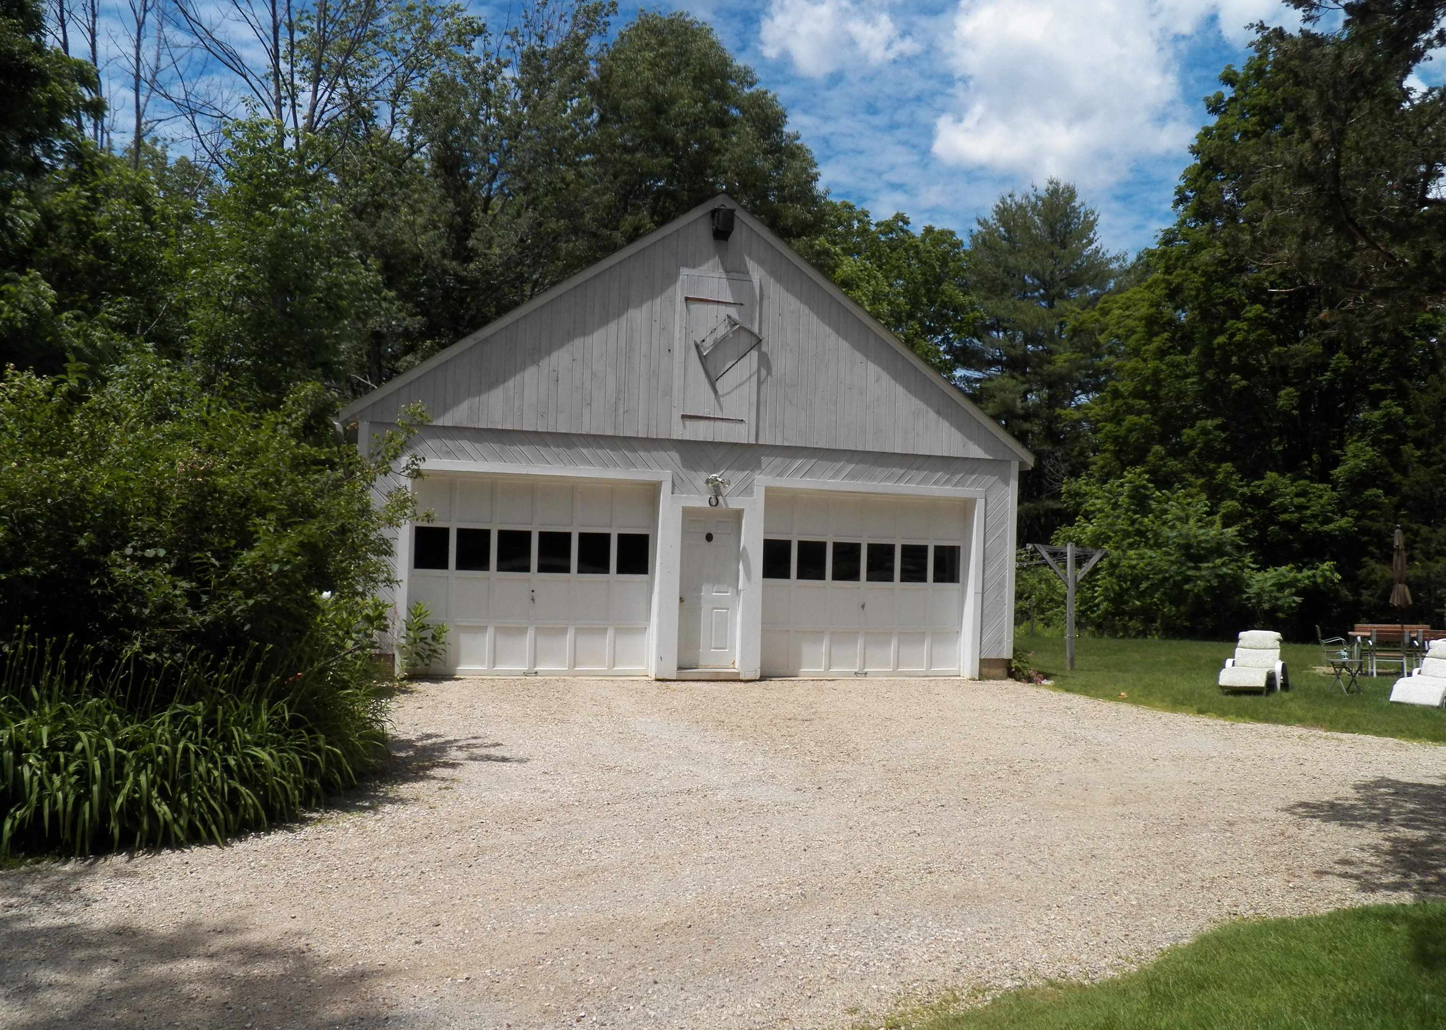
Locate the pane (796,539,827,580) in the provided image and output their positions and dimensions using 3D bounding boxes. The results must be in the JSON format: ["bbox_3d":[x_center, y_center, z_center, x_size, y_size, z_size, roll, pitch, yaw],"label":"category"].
[{"bbox_3d":[1.168,0.602,15.288,0.404,0.511,0.030,2,-2,-16],"label":"pane"}]

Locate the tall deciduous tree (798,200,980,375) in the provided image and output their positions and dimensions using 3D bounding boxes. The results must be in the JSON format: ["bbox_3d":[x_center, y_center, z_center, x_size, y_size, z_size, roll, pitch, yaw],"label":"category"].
[{"bbox_3d":[4.109,-2.862,30.835,6.300,11.020,6.300,2,-2,7],"label":"tall deciduous tree"}]

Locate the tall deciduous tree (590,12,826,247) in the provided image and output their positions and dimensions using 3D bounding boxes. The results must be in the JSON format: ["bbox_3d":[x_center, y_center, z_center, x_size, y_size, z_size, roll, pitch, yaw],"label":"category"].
[{"bbox_3d":[-0.801,-5.525,31.150,7.500,16.020,7.500,2,-2,-2],"label":"tall deciduous tree"}]

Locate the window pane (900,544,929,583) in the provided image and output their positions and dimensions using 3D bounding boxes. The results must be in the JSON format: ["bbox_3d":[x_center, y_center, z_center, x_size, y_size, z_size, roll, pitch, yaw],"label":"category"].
[{"bbox_3d":[2.575,0.656,15.702,0.404,0.511,0.030,2,-2,-16],"label":"window pane"}]

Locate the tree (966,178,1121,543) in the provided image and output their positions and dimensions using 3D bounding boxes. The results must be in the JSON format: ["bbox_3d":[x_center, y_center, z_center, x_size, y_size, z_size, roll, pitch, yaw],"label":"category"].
[{"bbox_3d":[9.747,-3.711,35.855,5.800,13.370,5.800,2,-2,15],"label":"tree"}]

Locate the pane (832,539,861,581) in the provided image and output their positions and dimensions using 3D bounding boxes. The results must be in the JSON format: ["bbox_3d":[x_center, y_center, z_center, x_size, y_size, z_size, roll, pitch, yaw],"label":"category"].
[{"bbox_3d":[1.637,0.622,15.426,0.404,0.511,0.030,2,-2,-16],"label":"pane"}]

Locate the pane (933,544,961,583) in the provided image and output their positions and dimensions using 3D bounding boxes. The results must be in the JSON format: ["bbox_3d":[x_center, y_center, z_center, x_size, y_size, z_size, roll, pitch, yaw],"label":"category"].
[{"bbox_3d":[3.035,0.673,15.838,0.404,0.511,0.030,2,-2,-16],"label":"pane"}]

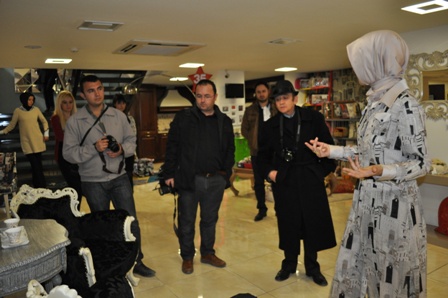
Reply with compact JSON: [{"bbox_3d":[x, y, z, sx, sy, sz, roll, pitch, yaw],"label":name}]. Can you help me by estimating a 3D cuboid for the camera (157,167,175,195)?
[{"bbox_3d":[-0.541,0.303,3.420,0.170,0.140,0.150,-7,7,-40],"label":"camera"}]

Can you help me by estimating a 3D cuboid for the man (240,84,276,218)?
[{"bbox_3d":[0.519,0.025,5.028,0.560,1.800,0.380,-1,6,8],"label":"man"}]

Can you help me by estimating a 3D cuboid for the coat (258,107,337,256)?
[{"bbox_3d":[0.620,0.252,3.192,0.650,1.270,0.410,-1,6,14],"label":"coat"}]

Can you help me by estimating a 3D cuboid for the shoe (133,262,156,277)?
[{"bbox_3d":[-0.733,1.077,3.394,0.285,0.115,0.105,2,7,34],"label":"shoe"}]

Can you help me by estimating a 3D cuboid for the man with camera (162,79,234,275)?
[{"bbox_3d":[-0.229,0.236,3.489,0.650,1.730,0.410,-4,6,-17],"label":"man with camera"}]

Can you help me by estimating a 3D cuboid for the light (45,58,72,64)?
[{"bbox_3d":[-2.542,-1.355,5.734,0.360,0.050,0.360,-5,7,-31],"label":"light"}]

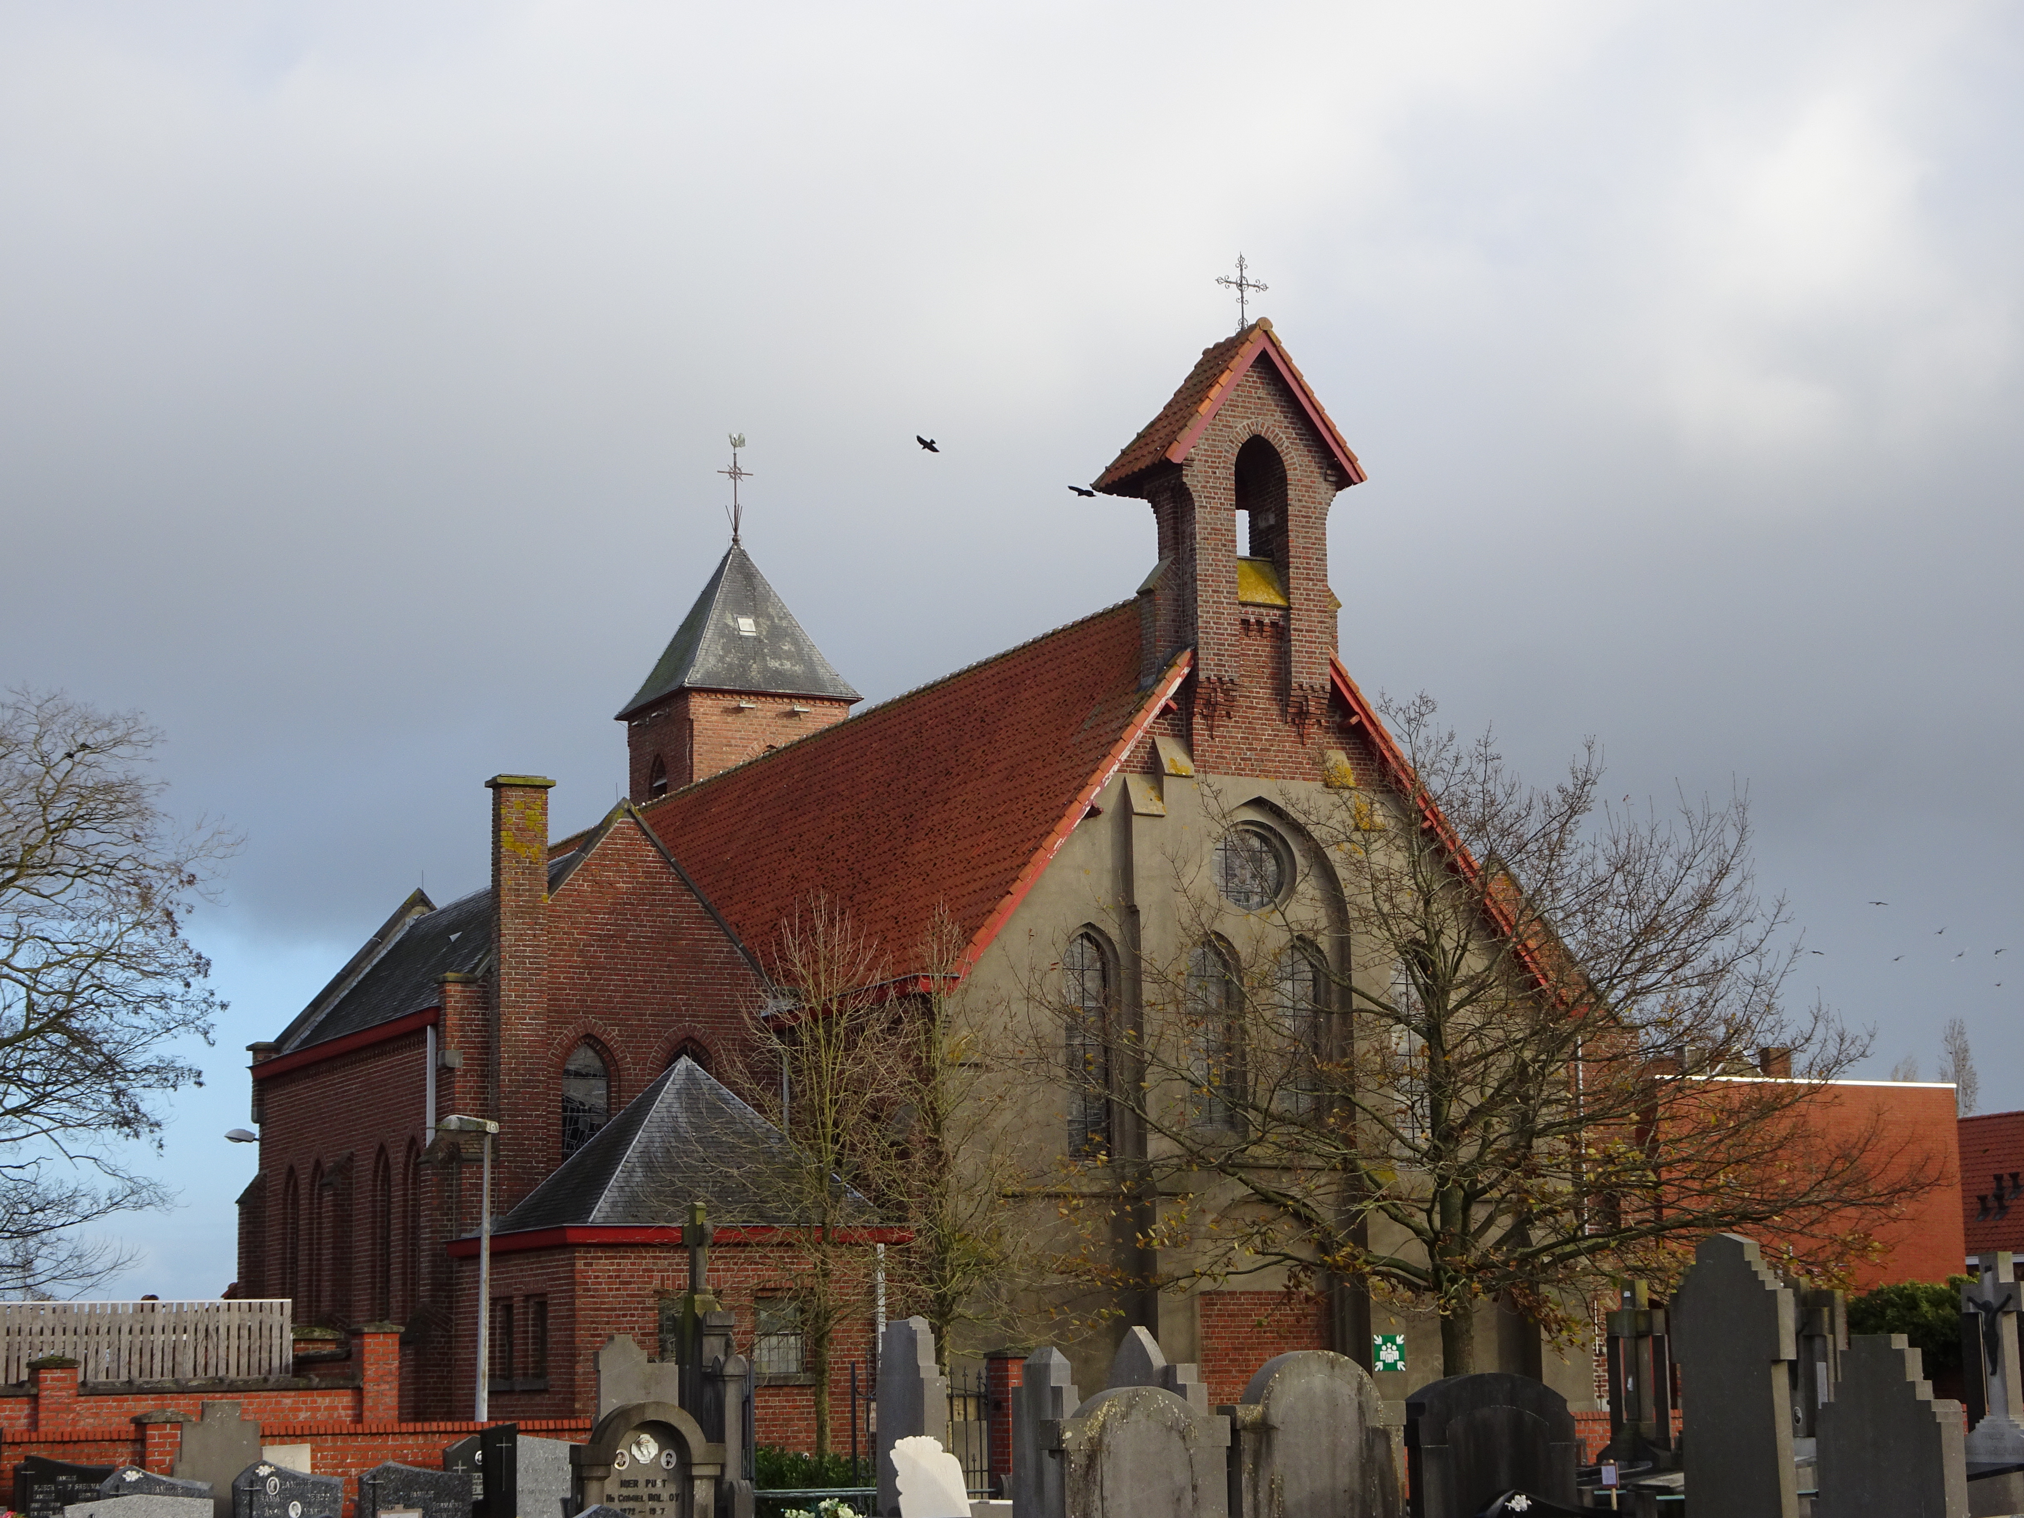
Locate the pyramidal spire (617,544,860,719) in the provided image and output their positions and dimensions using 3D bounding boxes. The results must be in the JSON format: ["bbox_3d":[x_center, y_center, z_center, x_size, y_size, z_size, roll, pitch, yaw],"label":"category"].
[{"bbox_3d":[-5.691,-2.743,70.138,3.869,3.553,3.869,4,-12,-27],"label":"pyramidal spire"}]

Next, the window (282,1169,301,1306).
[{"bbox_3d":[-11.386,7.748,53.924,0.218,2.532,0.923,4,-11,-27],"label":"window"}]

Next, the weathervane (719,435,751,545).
[{"bbox_3d":[-6.119,-5.965,74.985,0.850,2.520,0.447,4,-11,-27],"label":"weathervane"}]

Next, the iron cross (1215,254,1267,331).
[{"bbox_3d":[3.298,-6.665,48.451,0.868,1.152,0.079,4,-11,-27],"label":"iron cross"}]

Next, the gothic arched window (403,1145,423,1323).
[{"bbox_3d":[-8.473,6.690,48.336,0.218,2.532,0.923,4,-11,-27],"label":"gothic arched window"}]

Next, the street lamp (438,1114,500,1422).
[{"bbox_3d":[-5.491,5.781,34.121,0.620,4.389,0.250,-5,-11,22],"label":"street lamp"}]

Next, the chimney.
[{"bbox_3d":[-6.852,3.269,47.139,0.859,6.063,0.562,4,-12,-27],"label":"chimney"}]

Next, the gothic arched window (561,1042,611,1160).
[{"bbox_3d":[-5.951,4.973,47.290,0.700,1.950,0.200,4,-12,-27],"label":"gothic arched window"}]

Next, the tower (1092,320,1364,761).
[{"bbox_3d":[3.064,-2.970,47.722,3.159,6.127,2.226,4,-12,-27],"label":"tower"}]

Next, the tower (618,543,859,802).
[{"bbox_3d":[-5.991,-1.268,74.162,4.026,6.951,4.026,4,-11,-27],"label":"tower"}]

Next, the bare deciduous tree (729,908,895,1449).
[{"bbox_3d":[-2.467,5.383,41.533,2.085,7.475,2.085,0,-10,-3],"label":"bare deciduous tree"}]

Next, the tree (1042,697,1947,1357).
[{"bbox_3d":[5.854,4.058,41.415,10.889,10.043,10.018,-1,-10,0],"label":"tree"}]

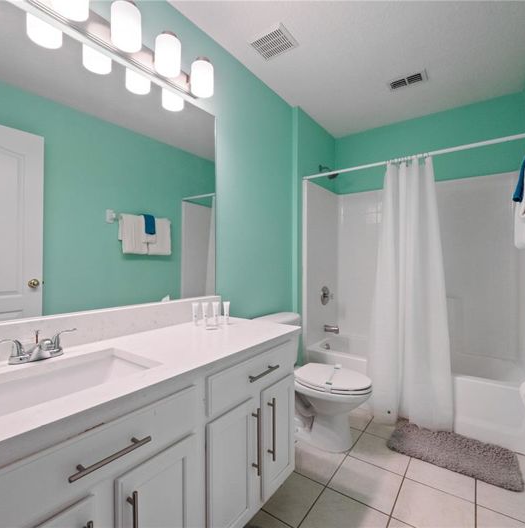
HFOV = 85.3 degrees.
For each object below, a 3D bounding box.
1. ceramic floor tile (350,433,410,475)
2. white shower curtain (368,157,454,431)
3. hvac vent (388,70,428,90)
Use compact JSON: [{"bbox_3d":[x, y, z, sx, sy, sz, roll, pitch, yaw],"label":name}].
[{"bbox_3d":[0.712,1.140,1.724,0.300,0.010,0.300,0,0,36],"label":"ceramic floor tile"},{"bbox_3d":[1.011,0.168,1.986,0.540,1.865,0.200,0,0,36],"label":"white shower curtain"},{"bbox_3d":[1.072,-1.358,2.121,0.253,0.020,0.146,0,0,36],"label":"hvac vent"}]

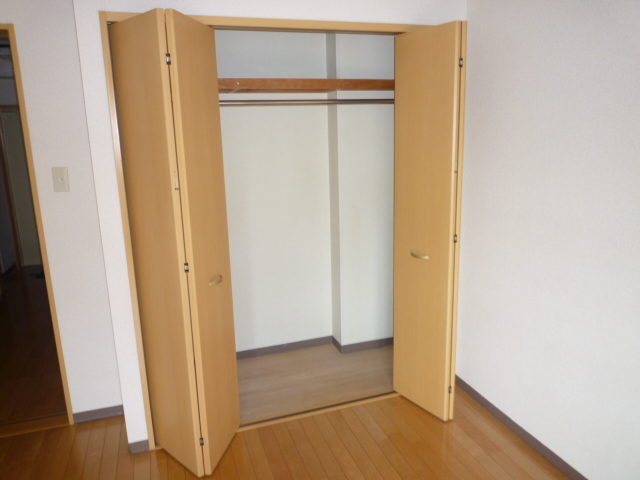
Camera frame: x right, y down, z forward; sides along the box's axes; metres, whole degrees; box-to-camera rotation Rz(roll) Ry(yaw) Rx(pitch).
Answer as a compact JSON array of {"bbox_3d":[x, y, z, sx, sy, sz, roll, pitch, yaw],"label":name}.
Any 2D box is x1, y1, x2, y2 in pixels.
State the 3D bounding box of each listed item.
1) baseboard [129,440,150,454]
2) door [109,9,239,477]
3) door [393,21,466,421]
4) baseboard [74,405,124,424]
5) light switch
[{"bbox_3d":[-0.876,1.010,2.245,0.086,0.056,0.012,-5,12,-17],"label":"baseboard"},{"bbox_3d":[-0.607,0.073,2.028,0.418,1.931,0.350,-5,12,-17],"label":"door"},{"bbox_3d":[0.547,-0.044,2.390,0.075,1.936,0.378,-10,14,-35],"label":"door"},{"bbox_3d":[-1.190,0.961,2.545,0.299,0.056,0.012,-5,12,-17],"label":"baseboard"},{"bbox_3d":[-1.277,-0.295,2.278,0.070,0.120,0.010,-5,12,-17],"label":"light switch"}]

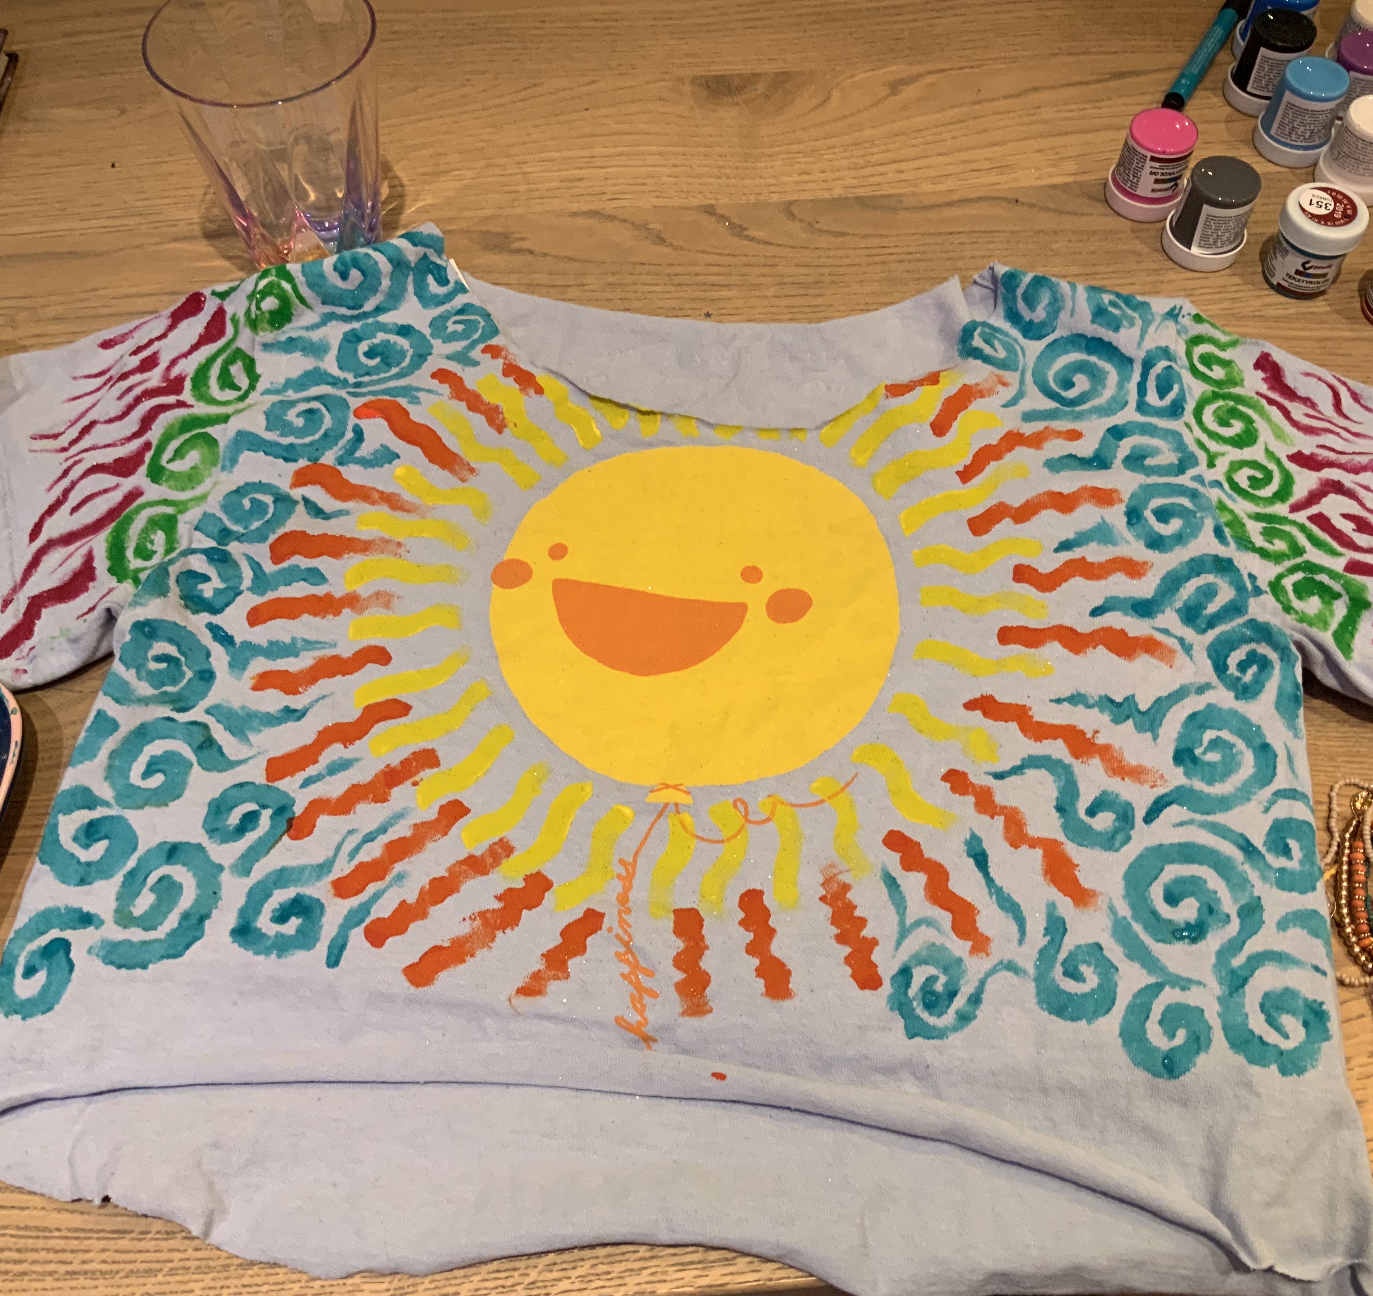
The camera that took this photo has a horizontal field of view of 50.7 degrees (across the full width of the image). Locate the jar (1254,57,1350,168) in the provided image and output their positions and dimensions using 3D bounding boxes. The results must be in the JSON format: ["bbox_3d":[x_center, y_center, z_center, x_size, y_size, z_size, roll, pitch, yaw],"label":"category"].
[{"bbox_3d":[0.374,-0.325,0.877,0.045,0.047,0.045,0,59,0],"label":"jar"}]

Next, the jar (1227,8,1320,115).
[{"bbox_3d":[0.364,-0.364,0.900,0.045,0.047,0.045,5,59,3],"label":"jar"}]

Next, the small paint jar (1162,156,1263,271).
[{"bbox_3d":[0.303,-0.250,0.833,0.045,0.047,0.045,0,59,0],"label":"small paint jar"}]

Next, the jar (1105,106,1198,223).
[{"bbox_3d":[0.275,-0.285,0.854,0.045,0.047,0.045,0,59,0],"label":"jar"}]

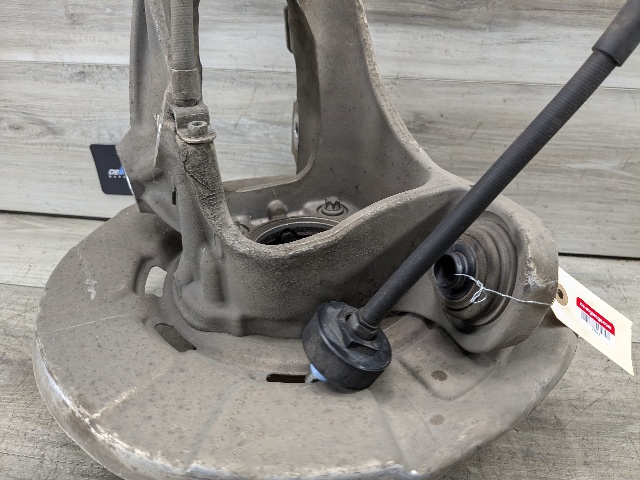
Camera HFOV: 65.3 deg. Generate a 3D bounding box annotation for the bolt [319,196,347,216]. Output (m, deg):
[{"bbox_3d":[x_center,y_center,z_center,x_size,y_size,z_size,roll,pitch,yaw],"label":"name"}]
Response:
[{"bbox_3d":[0.011,-0.028,0.415,0.019,0.010,0.019,1,35,0],"label":"bolt"}]

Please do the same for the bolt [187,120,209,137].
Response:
[{"bbox_3d":[-0.065,-0.059,0.268,0.010,0.006,0.010,1,35,0],"label":"bolt"}]

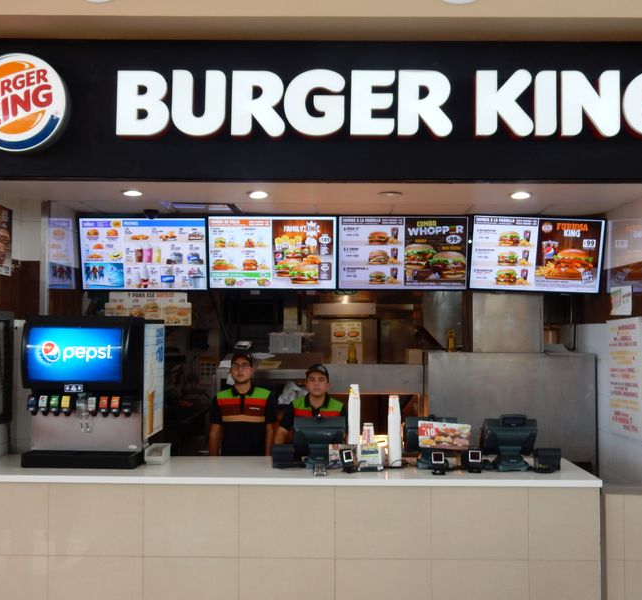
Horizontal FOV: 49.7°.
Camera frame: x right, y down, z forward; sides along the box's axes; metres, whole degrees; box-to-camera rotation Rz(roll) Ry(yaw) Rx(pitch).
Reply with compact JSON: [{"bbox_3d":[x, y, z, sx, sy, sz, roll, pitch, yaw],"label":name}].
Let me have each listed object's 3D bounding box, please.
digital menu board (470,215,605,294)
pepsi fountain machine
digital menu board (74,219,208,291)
[{"bbox_3d":[1.794,-0.378,5.781,1.105,0.632,0.060,2,7,1],"label":"digital menu board"},{"bbox_3d":[-1.587,0.627,4.953,0.775,0.992,0.710,0,-2,0],"label":"pepsi fountain machine"},{"bbox_3d":[-1.495,-0.389,5.882,1.105,0.632,0.060,0,9,2],"label":"digital menu board"}]

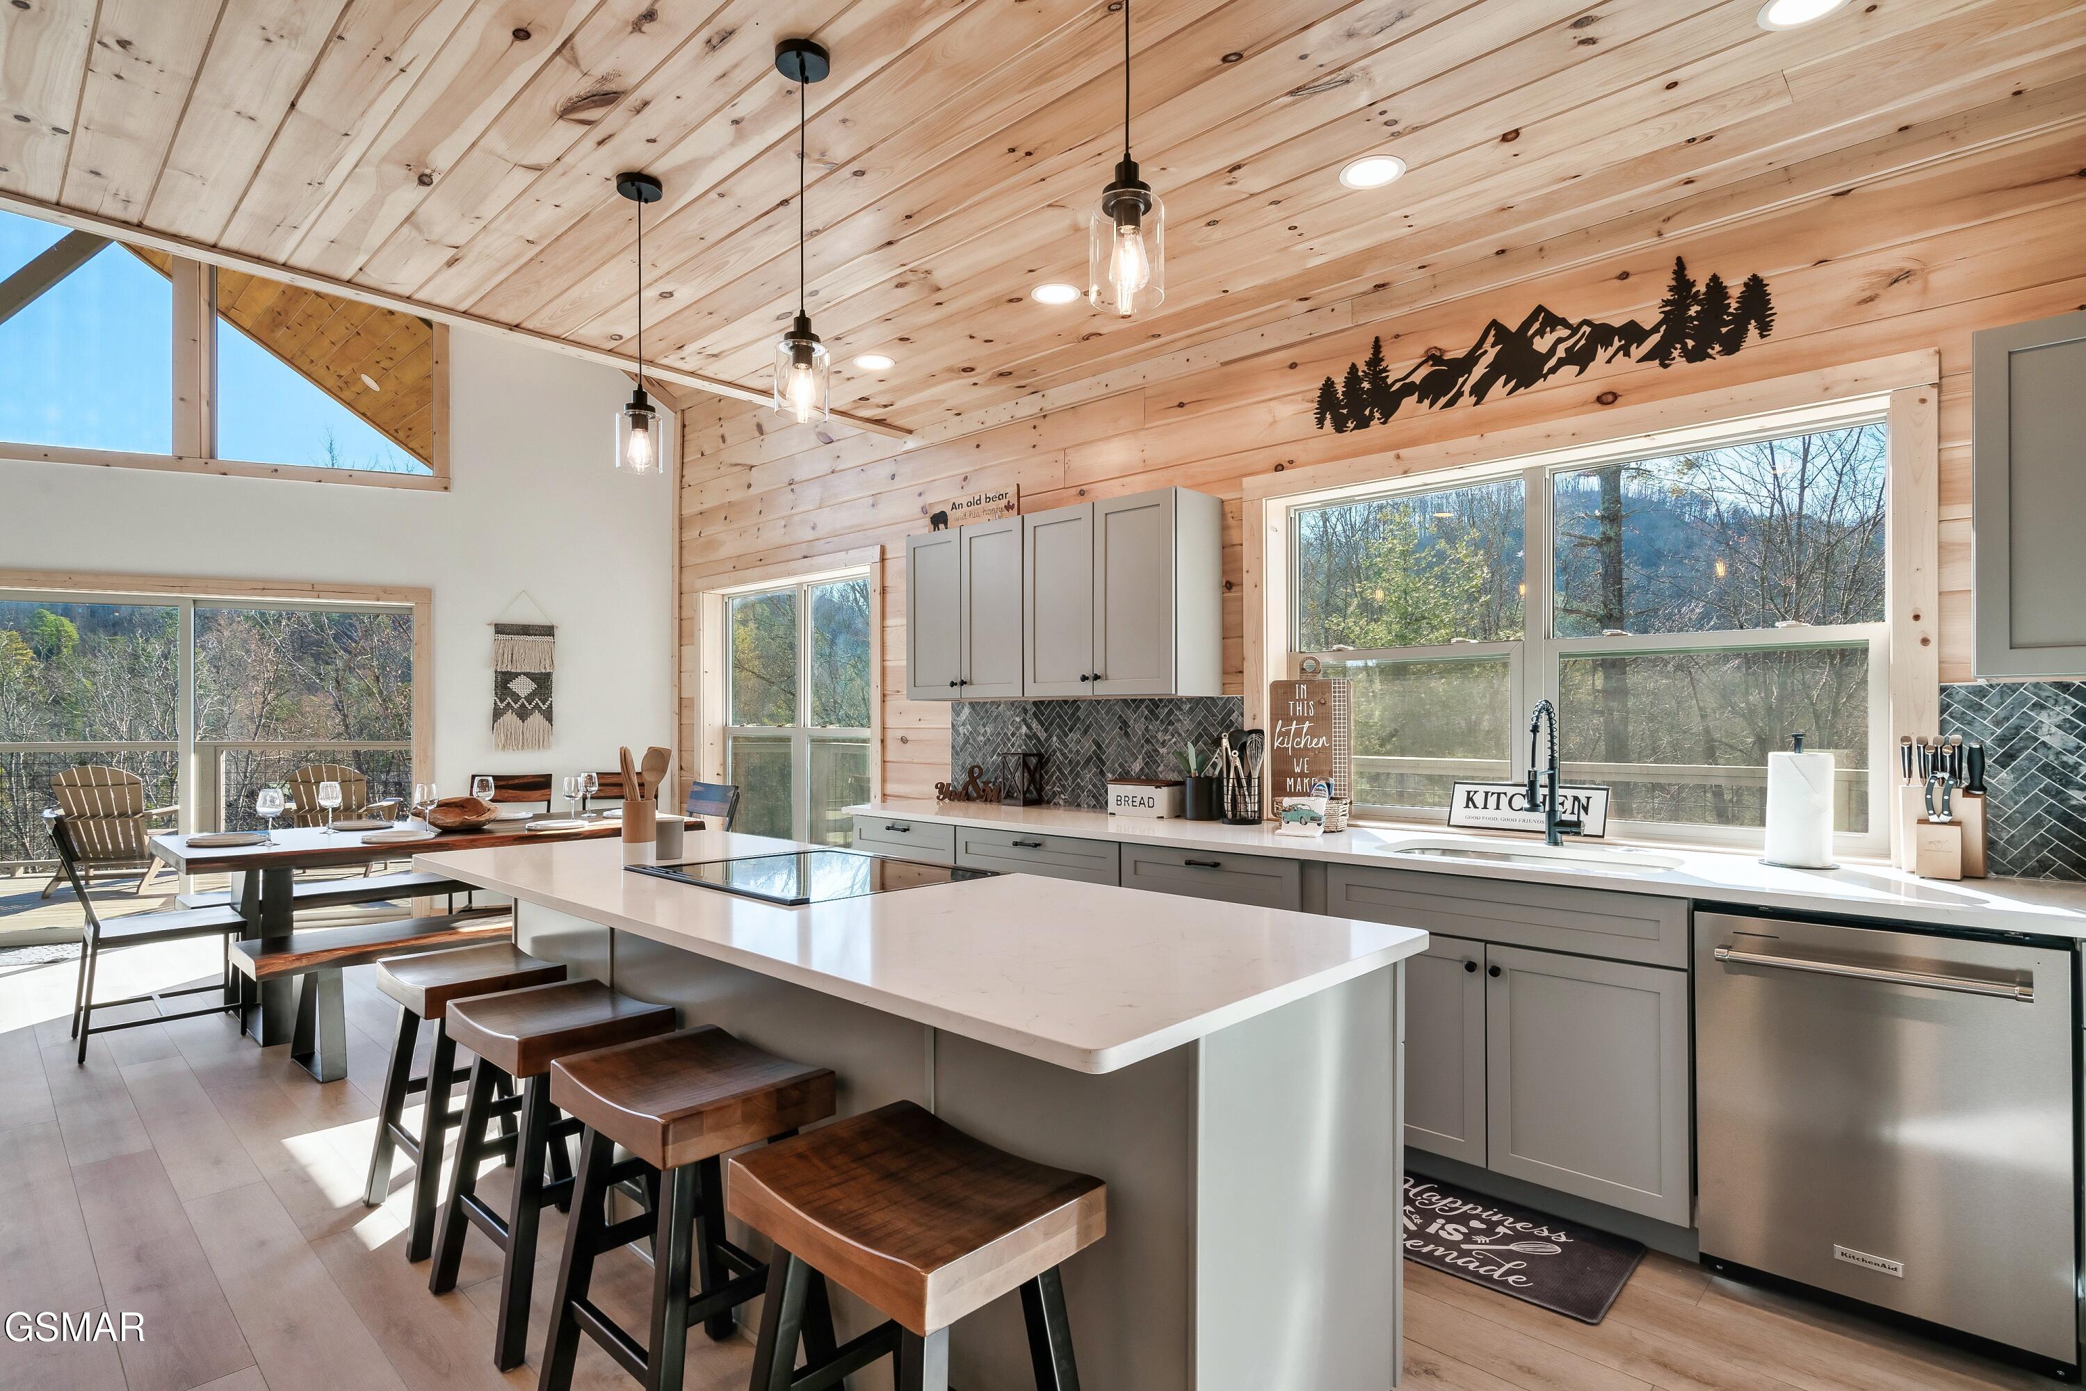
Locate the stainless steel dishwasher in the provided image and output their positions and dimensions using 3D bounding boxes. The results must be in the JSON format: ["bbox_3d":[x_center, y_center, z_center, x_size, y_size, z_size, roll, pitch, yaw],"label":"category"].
[{"bbox_3d":[1.919,0.915,2.281,0.605,0.820,0.610,-1,-2,42],"label":"stainless steel dishwasher"}]

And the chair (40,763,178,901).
[{"bbox_3d":[-7.329,1.042,7.799,0.730,0.970,0.830,1,-2,-25],"label":"chair"}]

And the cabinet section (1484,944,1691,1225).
[{"bbox_3d":[1.533,0.950,2.671,0.447,0.595,0.600,-1,-1,41],"label":"cabinet section"}]

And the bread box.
[{"bbox_3d":[0.425,0.421,4.007,0.275,0.145,0.160,-1,-2,42],"label":"bread box"}]

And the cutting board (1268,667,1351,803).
[{"bbox_3d":[0.986,0.172,3.628,0.325,0.610,0.030,-1,-2,42],"label":"cutting board"}]

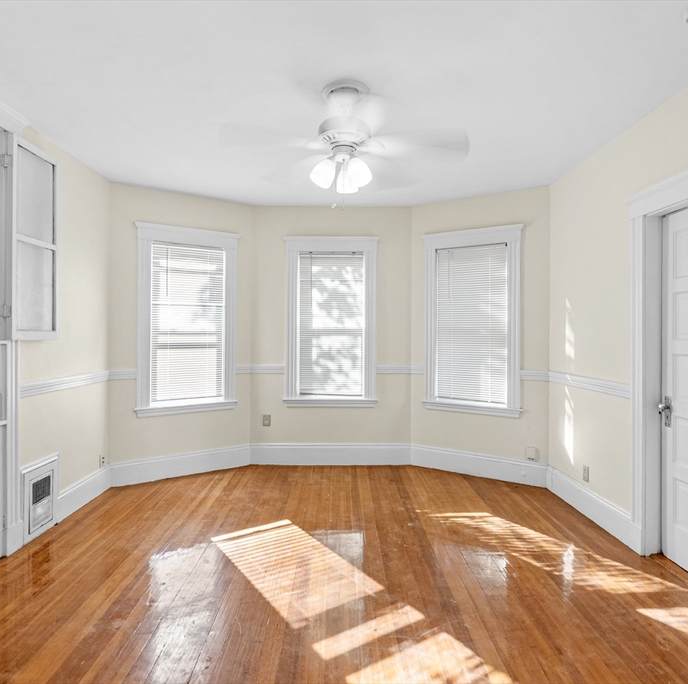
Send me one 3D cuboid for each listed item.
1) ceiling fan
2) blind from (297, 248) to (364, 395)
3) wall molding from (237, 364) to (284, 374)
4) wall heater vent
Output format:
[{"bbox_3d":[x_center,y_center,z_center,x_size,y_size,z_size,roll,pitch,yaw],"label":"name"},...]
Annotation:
[{"bbox_3d":[0.006,-1.064,2.448,1.300,0.555,1.300,0,1,0],"label":"ceiling fan"},{"bbox_3d":[-0.123,-0.182,4.659,0.670,1.480,0.040,0,1,0],"label":"blind"},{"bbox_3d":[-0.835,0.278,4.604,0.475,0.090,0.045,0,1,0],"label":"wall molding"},{"bbox_3d":[-2.013,1.036,3.021,0.045,0.475,0.360,0,1,0],"label":"wall heater vent"}]

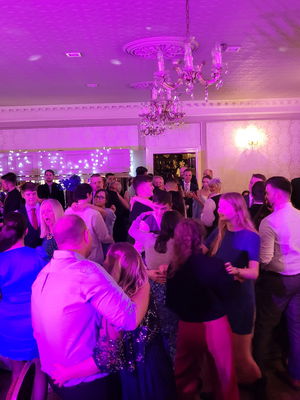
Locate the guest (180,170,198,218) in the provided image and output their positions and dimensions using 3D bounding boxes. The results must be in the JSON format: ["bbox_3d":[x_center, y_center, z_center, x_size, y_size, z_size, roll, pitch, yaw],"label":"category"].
[{"bbox_3d":[0.678,0.327,5.356,0.540,1.744,0.400,0,8,0],"label":"guest"}]

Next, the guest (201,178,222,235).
[{"bbox_3d":[0.910,0.530,4.189,0.420,1.649,0.520,4,10,30],"label":"guest"}]

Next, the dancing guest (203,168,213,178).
[{"bbox_3d":[1.051,0.311,5.505,0.520,1.732,0.360,2,9,11],"label":"dancing guest"}]

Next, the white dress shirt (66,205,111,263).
[{"bbox_3d":[-0.606,0.340,3.088,0.480,0.600,0.350,3,10,30],"label":"white dress shirt"}]

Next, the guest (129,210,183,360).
[{"bbox_3d":[0.128,0.853,2.646,0.550,1.541,0.420,-3,9,-6],"label":"guest"}]

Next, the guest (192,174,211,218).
[{"bbox_3d":[0.884,0.413,5.116,0.500,1.643,0.420,4,9,26],"label":"guest"}]

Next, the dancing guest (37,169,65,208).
[{"bbox_3d":[-1.671,0.366,5.109,0.540,1.739,0.360,0,8,-3],"label":"dancing guest"}]

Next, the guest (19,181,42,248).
[{"bbox_3d":[-1.188,0.688,3.242,0.500,1.760,0.360,-4,9,-14],"label":"guest"}]

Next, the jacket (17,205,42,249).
[{"bbox_3d":[-1.196,0.421,3.199,0.500,0.700,0.320,-4,9,-14],"label":"jacket"}]

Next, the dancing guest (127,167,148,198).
[{"bbox_3d":[-0.164,0.385,4.758,0.560,1.805,0.420,5,10,30],"label":"dancing guest"}]

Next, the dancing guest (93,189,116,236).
[{"bbox_3d":[-0.509,0.675,3.648,0.480,1.617,0.420,2,10,20],"label":"dancing guest"}]

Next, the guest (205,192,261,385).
[{"bbox_3d":[0.685,0.777,2.471,0.430,1.698,0.500,-7,11,-41],"label":"guest"}]

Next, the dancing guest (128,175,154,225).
[{"bbox_3d":[-0.010,0.619,3.338,0.380,1.794,0.480,-6,10,-25],"label":"dancing guest"}]

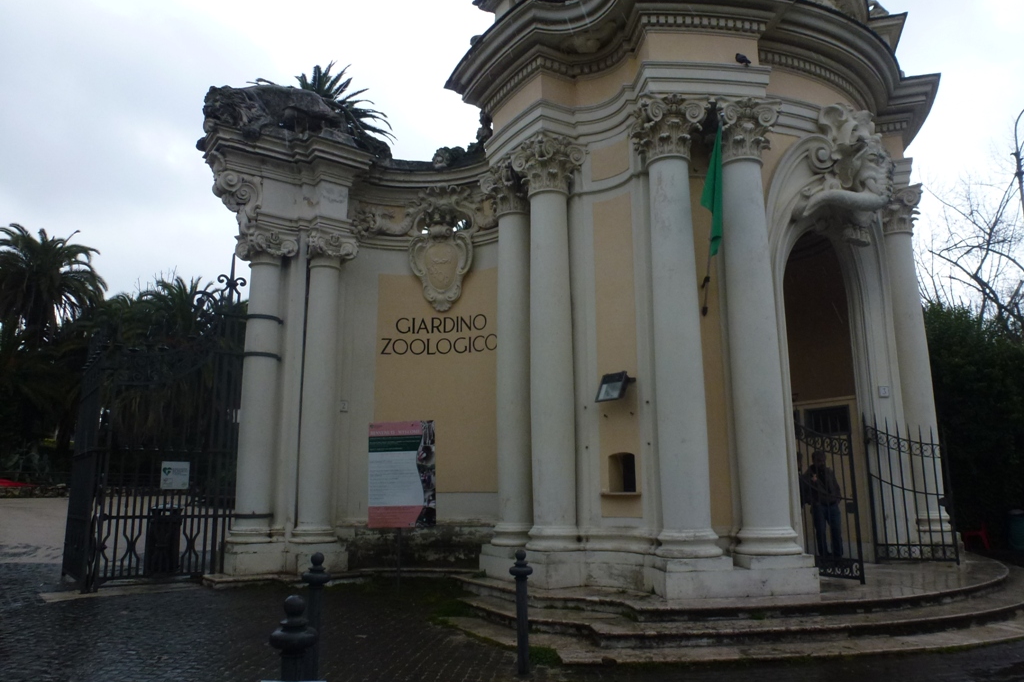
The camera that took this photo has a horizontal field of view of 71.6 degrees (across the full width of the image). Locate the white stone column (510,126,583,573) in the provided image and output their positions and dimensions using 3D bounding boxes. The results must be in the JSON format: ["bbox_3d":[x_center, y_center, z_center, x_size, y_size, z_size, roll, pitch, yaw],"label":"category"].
[{"bbox_3d":[0.568,0.043,10.037,0.850,5.860,0.850,6,-12,-33],"label":"white stone column"}]

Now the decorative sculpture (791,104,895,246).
[{"bbox_3d":[4.991,-2.514,10.721,1.500,2.080,0.980,8,-14,-40],"label":"decorative sculpture"}]

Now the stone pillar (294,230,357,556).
[{"bbox_3d":[-2.991,0.688,11.108,0.755,4.719,0.755,7,-13,-34],"label":"stone pillar"}]

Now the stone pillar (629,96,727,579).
[{"bbox_3d":[2.091,-0.190,8.967,0.850,5.800,0.850,0,-11,-5],"label":"stone pillar"}]

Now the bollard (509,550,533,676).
[{"bbox_3d":[0.086,2.357,6.224,0.216,1.019,0.216,-1,-10,0],"label":"bollard"}]

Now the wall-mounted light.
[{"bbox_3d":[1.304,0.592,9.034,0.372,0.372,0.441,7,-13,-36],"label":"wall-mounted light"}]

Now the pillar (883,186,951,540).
[{"bbox_3d":[6.667,0.206,11.918,0.820,5.880,0.820,8,-14,-39],"label":"pillar"}]

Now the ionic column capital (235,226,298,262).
[{"bbox_3d":[-3.972,-1.469,11.515,0.800,0.520,0.800,7,-13,-34],"label":"ionic column capital"}]

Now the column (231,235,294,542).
[{"bbox_3d":[-3.955,0.655,11.122,0.800,4.780,0.800,7,-13,-34],"label":"column"}]

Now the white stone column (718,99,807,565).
[{"bbox_3d":[3.073,-0.289,9.107,0.820,5.930,0.820,1,-11,-6],"label":"white stone column"}]

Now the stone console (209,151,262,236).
[{"bbox_3d":[-4.384,-2.354,11.256,0.720,1.300,0.520,7,-13,-35],"label":"stone console"}]

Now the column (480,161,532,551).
[{"bbox_3d":[0.080,0.074,10.855,0.820,5.860,0.820,6,-12,-30],"label":"column"}]

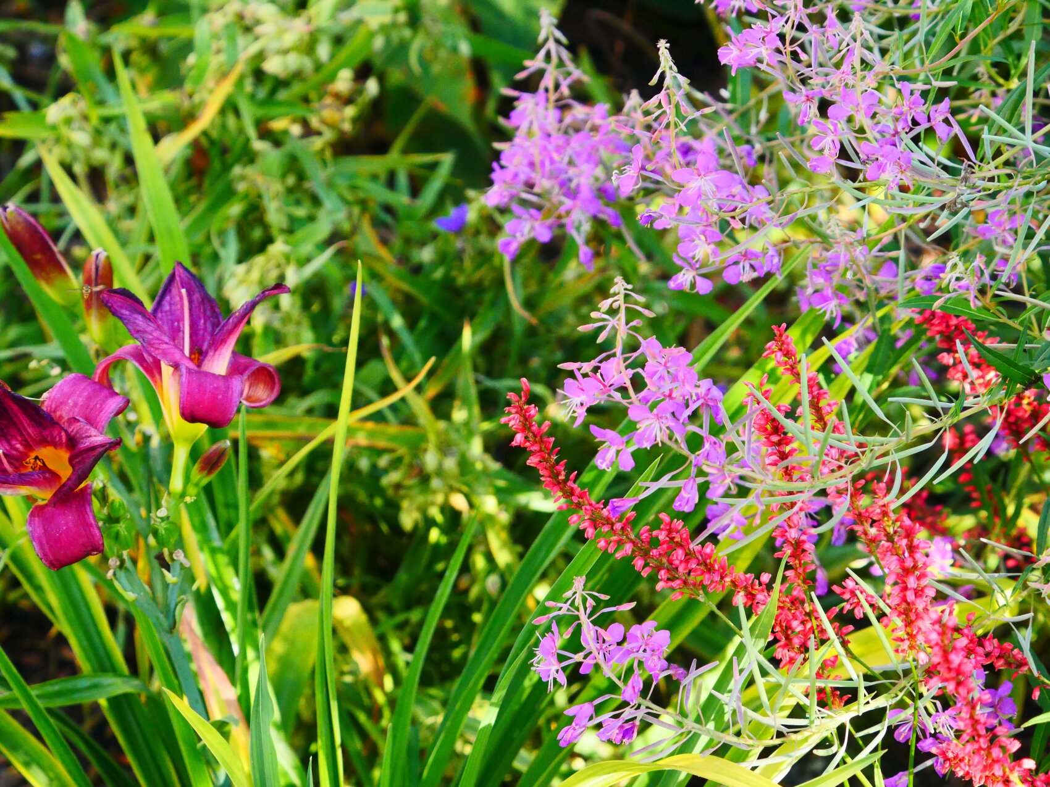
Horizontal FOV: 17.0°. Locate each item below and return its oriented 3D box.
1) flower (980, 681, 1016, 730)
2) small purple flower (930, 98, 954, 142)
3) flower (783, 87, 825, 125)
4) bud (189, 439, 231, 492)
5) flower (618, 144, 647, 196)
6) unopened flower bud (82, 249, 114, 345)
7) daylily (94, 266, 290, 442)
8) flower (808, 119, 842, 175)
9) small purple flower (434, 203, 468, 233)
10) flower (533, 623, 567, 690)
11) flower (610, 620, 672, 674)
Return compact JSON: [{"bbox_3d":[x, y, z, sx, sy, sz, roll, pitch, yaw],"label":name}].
[{"bbox_3d":[0.245,0.161,1.820,0.023,0.023,0.015,12,22,33],"label":"flower"},{"bbox_3d":[0.219,-0.144,1.850,0.014,0.021,0.021,-5,19,-14],"label":"small purple flower"},{"bbox_3d":[0.168,-0.173,2.120,0.025,0.022,0.016,-1,21,-3],"label":"flower"},{"bbox_3d":[-0.181,0.042,2.020,0.014,0.037,0.014,40,9,0],"label":"bud"},{"bbox_3d":[0.056,-0.115,1.820,0.016,0.024,0.022,-6,19,-19],"label":"flower"},{"bbox_3d":[-0.250,-0.056,2.070,0.019,0.058,0.019,-6,12,1],"label":"unopened flower bud"},{"bbox_3d":[-0.192,-0.024,2.030,0.110,0.097,0.100,-2,17,-6],"label":"daylily"},{"bbox_3d":[0.181,-0.149,2.120,0.022,0.033,0.018,10,22,29],"label":"flower"},{"bbox_3d":[-0.050,-0.117,2.350,0.024,0.019,0.016,0,18,0],"label":"small purple flower"},{"bbox_3d":[0.014,0.152,2.050,0.022,0.037,0.026,-12,19,-12],"label":"flower"},{"bbox_3d":[0.057,0.126,1.740,0.027,0.024,0.018,10,21,28],"label":"flower"}]

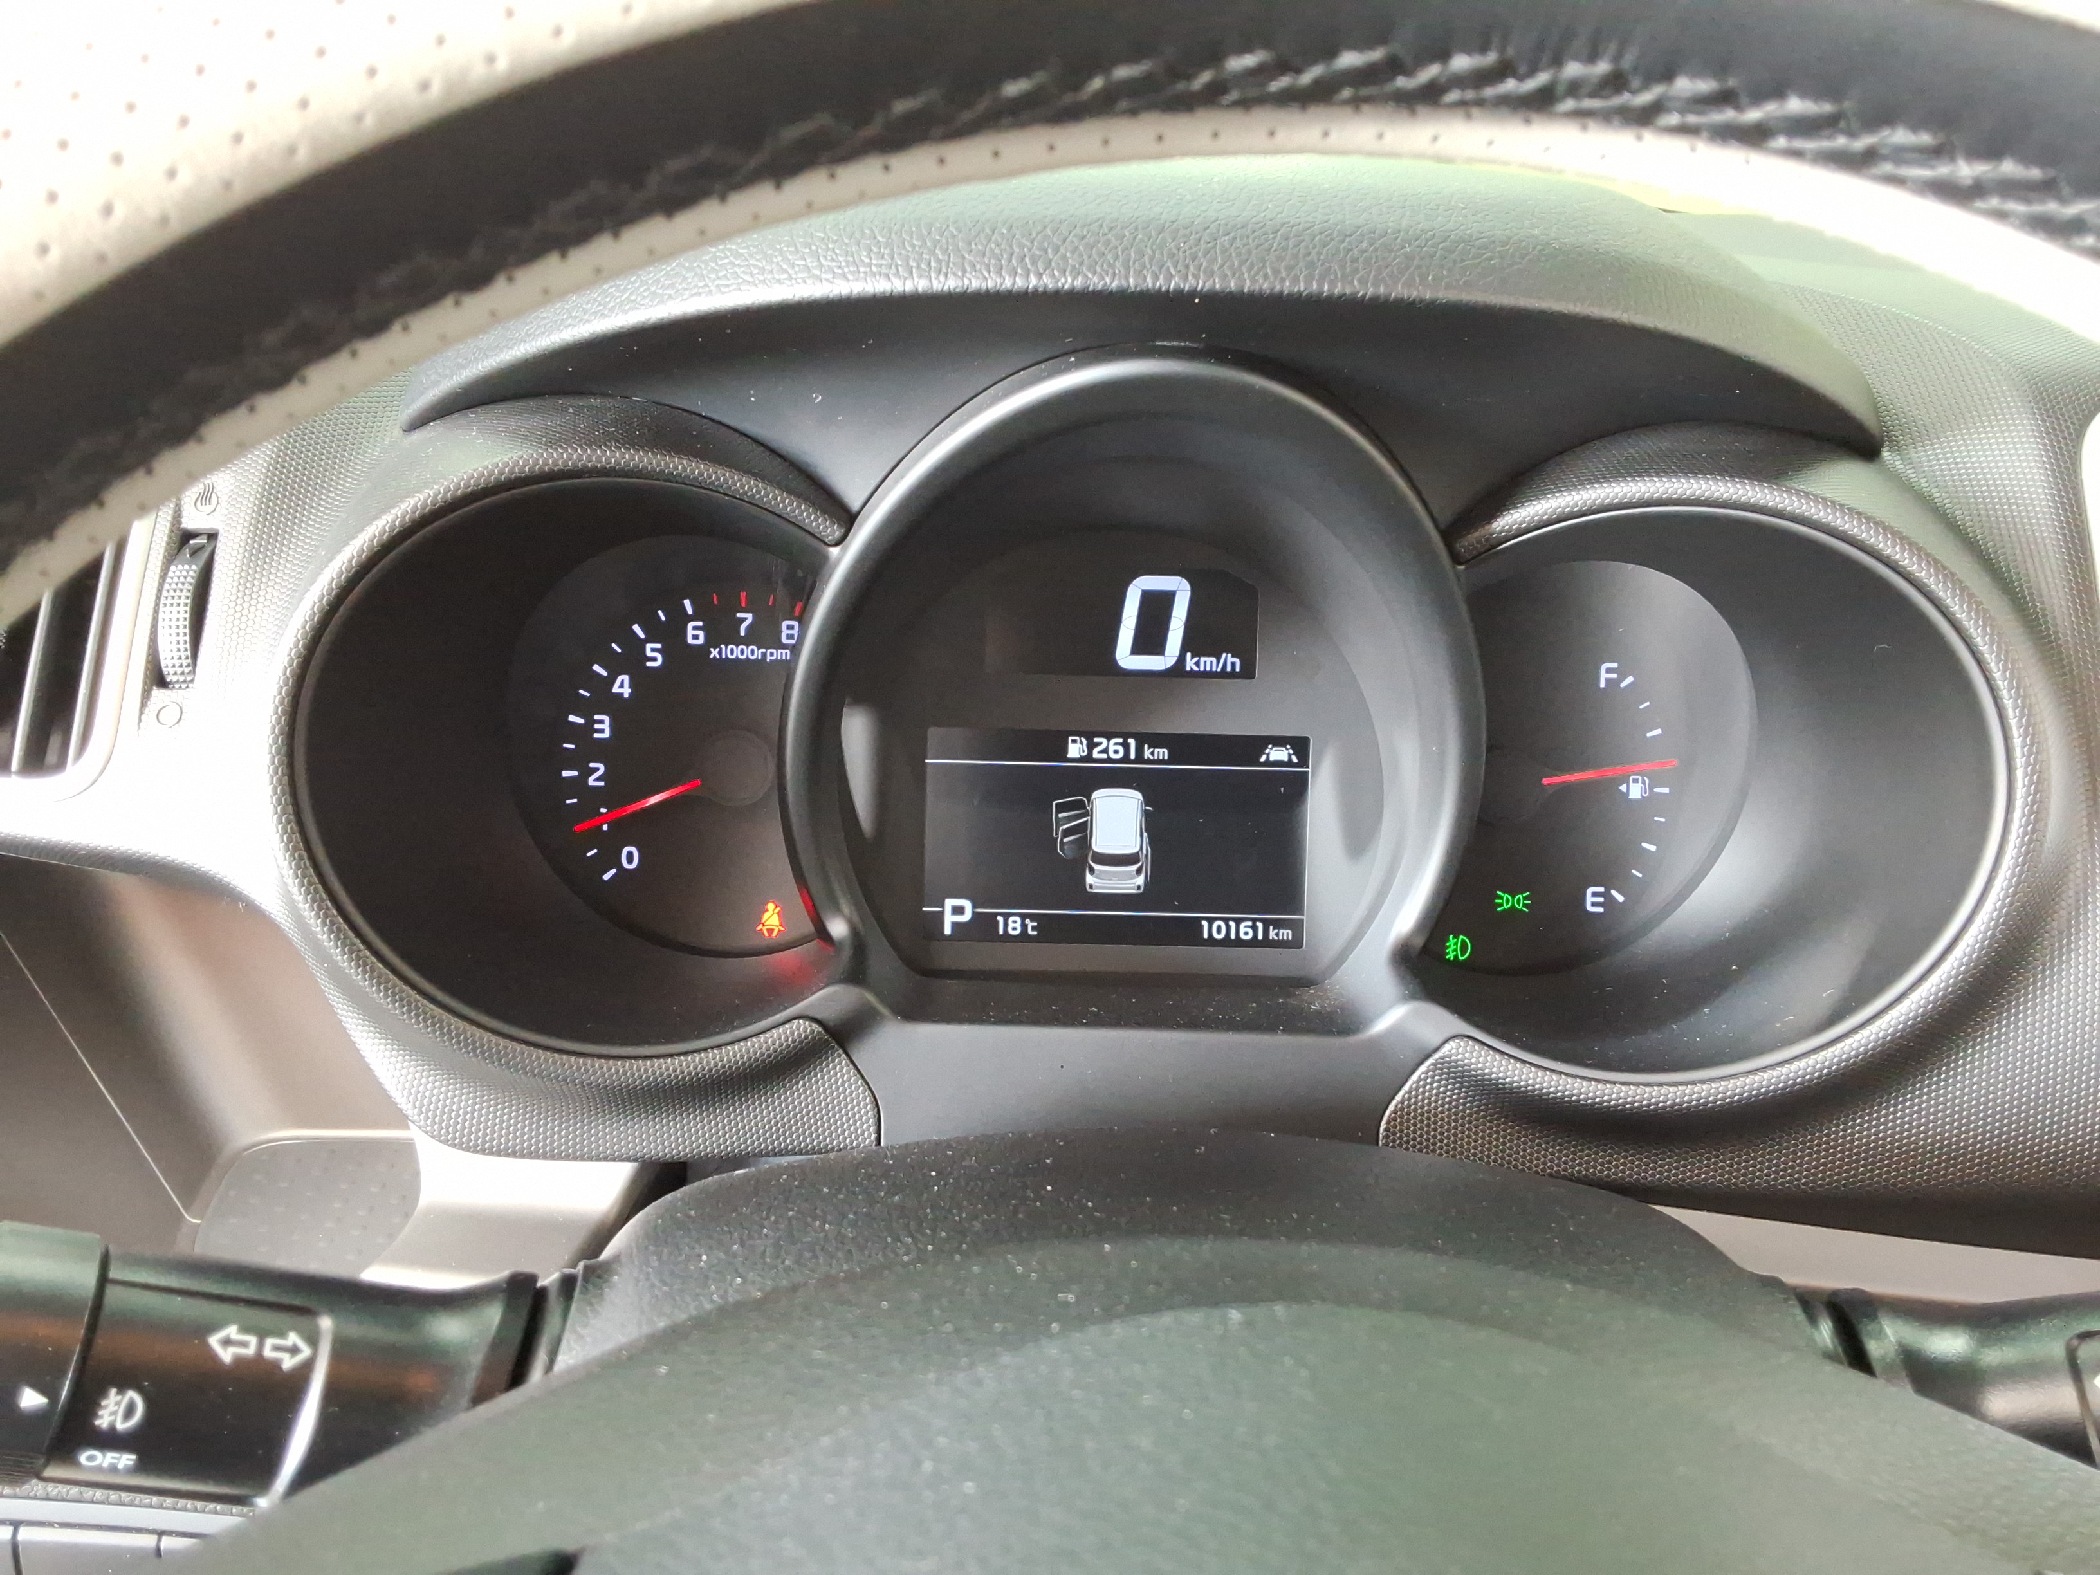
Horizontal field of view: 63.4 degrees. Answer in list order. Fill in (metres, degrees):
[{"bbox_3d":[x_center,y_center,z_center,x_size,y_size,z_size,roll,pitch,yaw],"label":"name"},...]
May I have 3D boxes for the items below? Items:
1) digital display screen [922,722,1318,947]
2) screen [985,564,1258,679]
[{"bbox_3d":[0.016,0.012,0.405,0.091,0.051,0.010,1,2,0],"label":"digital display screen"},{"bbox_3d":[0.017,-0.039,0.404,0.064,0.027,0.010,1,2,0],"label":"screen"}]

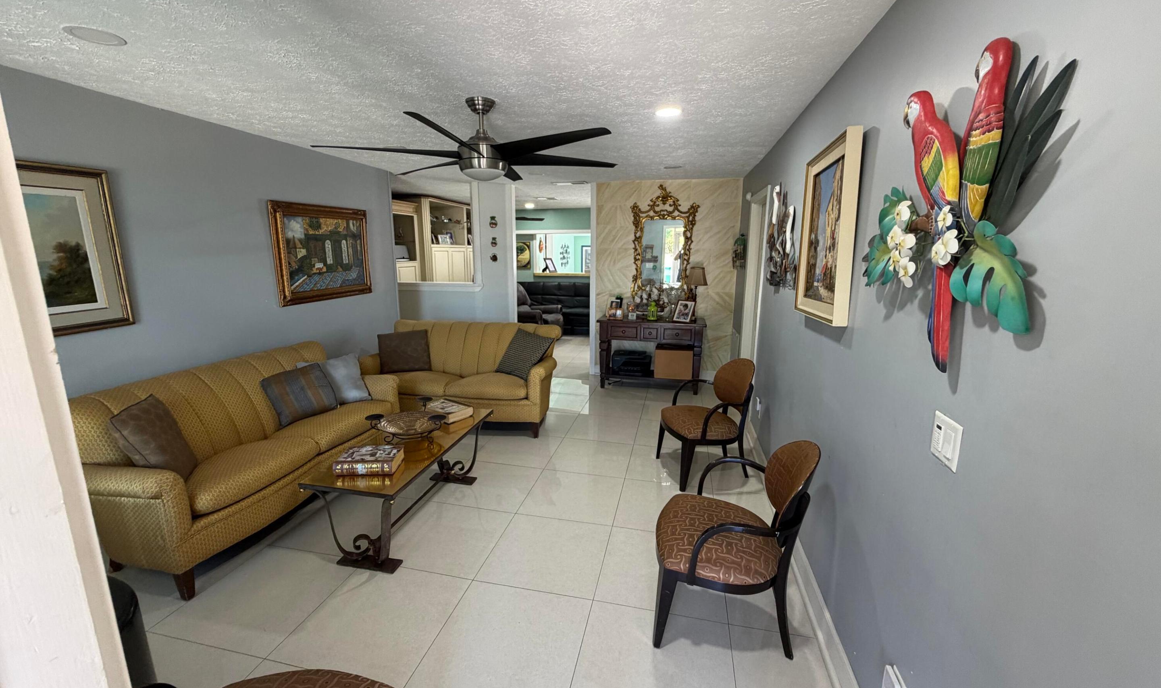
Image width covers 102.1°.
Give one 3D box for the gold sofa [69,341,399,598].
[{"bbox_3d":[-1.997,0.588,2.949,0.944,0.847,1.730,3,12,13],"label":"gold sofa"}]

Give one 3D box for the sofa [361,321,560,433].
[{"bbox_3d":[-1.082,0.292,4.420,1.760,0.840,0.820,2,12,7],"label":"sofa"}]

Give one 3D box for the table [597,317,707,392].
[{"bbox_3d":[0.816,0.115,5.407,1.190,0.800,0.410,3,12,12],"label":"table"}]

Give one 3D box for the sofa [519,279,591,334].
[{"bbox_3d":[-0.483,-0.716,9.044,1.875,0.944,0.938,3,12,12],"label":"sofa"}]

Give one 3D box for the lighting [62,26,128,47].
[{"bbox_3d":[-1.946,-1.224,1.887,0.188,0.018,0.188,3,12,12],"label":"lighting"}]

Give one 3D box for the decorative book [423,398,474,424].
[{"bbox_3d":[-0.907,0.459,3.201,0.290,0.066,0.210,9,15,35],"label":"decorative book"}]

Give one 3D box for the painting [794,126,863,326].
[{"bbox_3d":[1.118,-0.499,2.155,0.058,0.759,0.653,1,11,13],"label":"painting"}]

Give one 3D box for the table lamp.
[{"bbox_3d":[1.284,-0.545,5.209,0.224,0.617,0.224,3,12,12],"label":"table lamp"}]

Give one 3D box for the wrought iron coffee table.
[{"bbox_3d":[-0.976,0.808,2.825,0.490,0.484,1.222,3,12,12],"label":"wrought iron coffee table"}]

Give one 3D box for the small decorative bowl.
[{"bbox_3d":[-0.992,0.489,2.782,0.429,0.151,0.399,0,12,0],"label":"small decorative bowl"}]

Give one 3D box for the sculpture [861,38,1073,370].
[{"bbox_3d":[0.876,-0.292,1.196,0.133,0.684,0.792,3,12,12],"label":"sculpture"}]

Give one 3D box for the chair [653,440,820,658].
[{"bbox_3d":[0.626,0.799,2.016,0.587,0.859,0.605,4,12,15],"label":"chair"}]

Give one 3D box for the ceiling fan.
[{"bbox_3d":[-0.570,-1.163,2.711,1.670,0.455,1.760,3,12,12],"label":"ceiling fan"}]

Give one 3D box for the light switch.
[{"bbox_3d":[0.889,0.237,1.147,0.012,0.114,0.119,3,12,12],"label":"light switch"}]

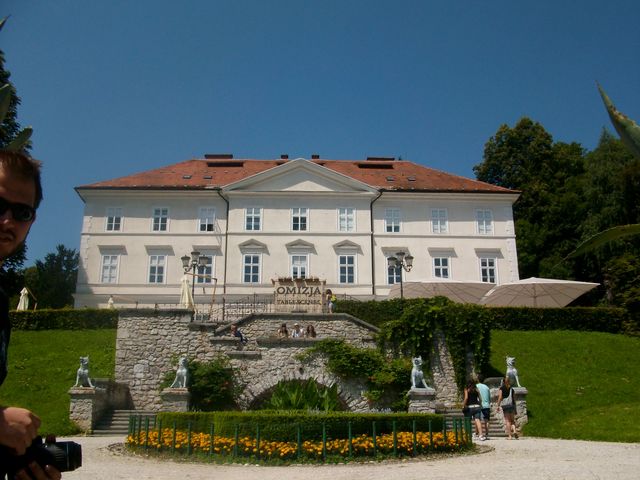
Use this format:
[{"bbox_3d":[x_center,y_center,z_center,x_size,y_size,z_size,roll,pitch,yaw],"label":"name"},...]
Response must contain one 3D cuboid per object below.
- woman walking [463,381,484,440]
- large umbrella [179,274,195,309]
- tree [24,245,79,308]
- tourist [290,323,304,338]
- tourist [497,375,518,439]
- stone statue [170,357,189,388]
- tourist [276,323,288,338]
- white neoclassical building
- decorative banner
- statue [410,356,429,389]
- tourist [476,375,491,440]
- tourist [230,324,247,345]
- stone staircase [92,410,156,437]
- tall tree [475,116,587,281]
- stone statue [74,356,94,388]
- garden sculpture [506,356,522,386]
[{"bbox_3d":[4.073,4.498,16.805,0.480,1.620,0.400,0,-15,0],"label":"woman walking"},{"bbox_3d":[-7.065,2.789,33.389,0.900,2.150,0.900,0,-15,0],"label":"large umbrella"},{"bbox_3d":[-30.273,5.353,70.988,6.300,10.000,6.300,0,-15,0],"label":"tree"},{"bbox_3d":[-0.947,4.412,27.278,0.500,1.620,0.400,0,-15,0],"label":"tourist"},{"bbox_3d":[5.037,4.518,16.902,0.520,1.640,0.440,2,-15,-8],"label":"tourist"},{"bbox_3d":[-4.380,4.128,19.598,0.520,0.980,0.680,0,-15,0],"label":"stone statue"},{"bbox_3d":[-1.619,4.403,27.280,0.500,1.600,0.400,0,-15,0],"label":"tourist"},{"bbox_3d":[-2.113,0.971,55.776,35.000,17.800,15.600,0,-15,-2],"label":"white neoclassical building"},{"bbox_3d":[-1.087,3.058,33.842,2.850,1.950,0.200,0,-15,0],"label":"decorative banner"},{"bbox_3d":[3.101,4.126,19.591,0.520,0.980,0.680,0,-15,0],"label":"statue"},{"bbox_3d":[4.412,4.518,17.010,0.460,1.720,0.400,-6,-16,21],"label":"tourist"},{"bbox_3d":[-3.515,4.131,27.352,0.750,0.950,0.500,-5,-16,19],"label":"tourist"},{"bbox_3d":[-5.888,5.810,20.089,2.100,0.780,2.000,0,-15,0],"label":"stone staircase"},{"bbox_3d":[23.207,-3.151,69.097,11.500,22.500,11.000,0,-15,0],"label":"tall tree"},{"bbox_3d":[-7.343,4.128,19.600,0.550,0.980,0.680,0,-15,0],"label":"stone statue"},{"bbox_3d":[6.017,4.099,19.603,0.500,0.980,0.700,0,-15,0],"label":"garden sculpture"}]

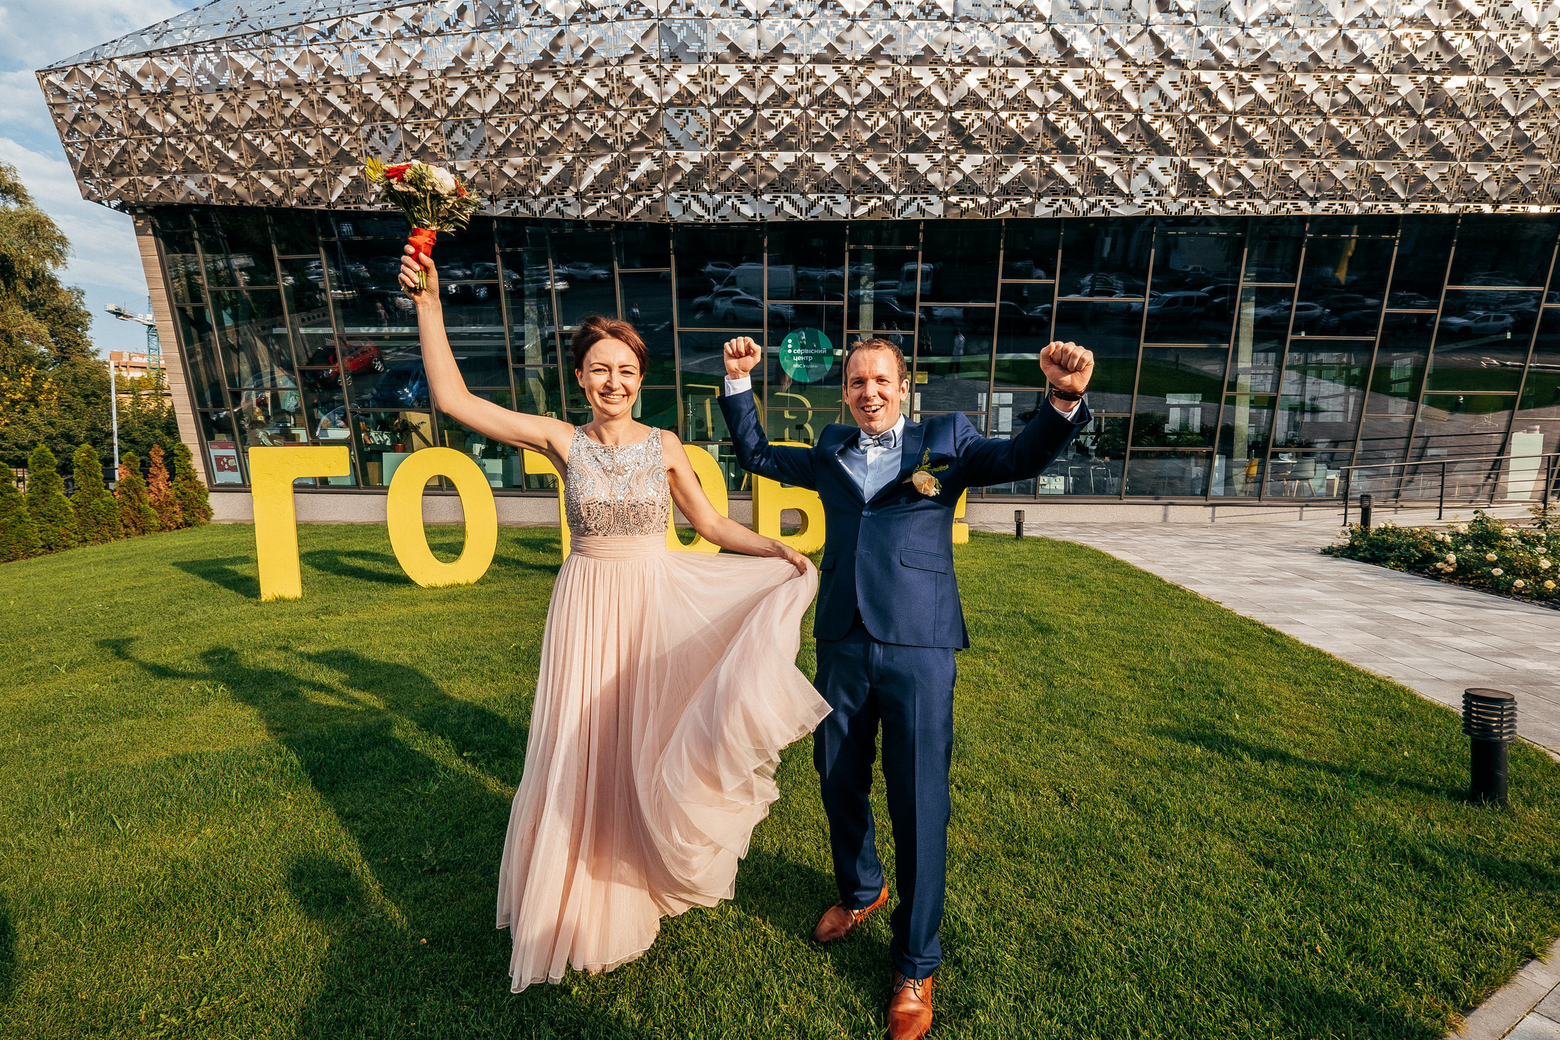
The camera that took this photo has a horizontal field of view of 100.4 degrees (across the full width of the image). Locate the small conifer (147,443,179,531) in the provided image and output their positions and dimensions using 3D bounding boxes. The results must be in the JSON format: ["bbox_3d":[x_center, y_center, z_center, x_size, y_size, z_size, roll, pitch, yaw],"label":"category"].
[{"bbox_3d":[-9.280,-0.468,9.790,0.470,1.300,0.470,4,5,41],"label":"small conifer"}]

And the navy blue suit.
[{"bbox_3d":[0.316,0.391,1.720,0.880,1.470,0.460,2,4,19],"label":"navy blue suit"}]

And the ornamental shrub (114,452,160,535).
[{"bbox_3d":[-9.296,-0.387,9.380,0.490,1.220,0.490,4,5,41],"label":"ornamental shrub"}]

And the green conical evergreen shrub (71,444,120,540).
[{"bbox_3d":[-9.282,-0.363,8.800,0.520,1.350,0.520,4,5,41],"label":"green conical evergreen shrub"}]

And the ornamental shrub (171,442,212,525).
[{"bbox_3d":[-9.303,-0.556,10.240,0.500,1.330,0.500,4,5,41],"label":"ornamental shrub"}]

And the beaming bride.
[{"bbox_3d":[-0.370,0.276,1.680,0.970,1.760,0.600,0,4,-7],"label":"beaming bride"}]

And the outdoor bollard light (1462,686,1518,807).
[{"bbox_3d":[2.805,0.893,2.570,0.145,0.440,0.145,-3,5,-42],"label":"outdoor bollard light"}]

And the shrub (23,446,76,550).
[{"bbox_3d":[-9.256,-0.270,8.220,0.500,1.370,0.500,4,5,41],"label":"shrub"}]

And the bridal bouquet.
[{"bbox_3d":[-0.772,-0.646,1.410,0.240,0.280,0.220,-1,4,-23],"label":"bridal bouquet"}]

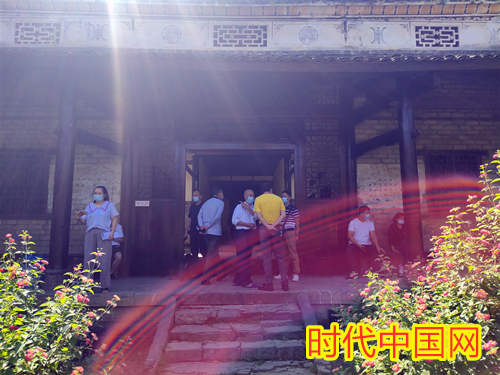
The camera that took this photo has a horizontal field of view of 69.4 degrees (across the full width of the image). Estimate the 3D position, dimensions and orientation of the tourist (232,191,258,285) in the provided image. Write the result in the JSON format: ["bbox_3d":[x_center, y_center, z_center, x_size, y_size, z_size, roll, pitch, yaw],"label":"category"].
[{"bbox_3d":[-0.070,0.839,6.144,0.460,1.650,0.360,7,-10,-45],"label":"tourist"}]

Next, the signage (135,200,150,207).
[{"bbox_3d":[-2.208,0.338,7.432,0.310,0.128,0.020,0,-7,-2],"label":"signage"}]

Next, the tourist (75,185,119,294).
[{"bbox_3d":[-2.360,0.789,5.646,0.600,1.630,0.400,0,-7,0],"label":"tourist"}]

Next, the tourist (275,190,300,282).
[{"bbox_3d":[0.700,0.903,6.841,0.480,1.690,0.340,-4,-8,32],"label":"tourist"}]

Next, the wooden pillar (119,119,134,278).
[{"bbox_3d":[-2.523,0.130,7.487,0.230,3.391,0.230,0,-7,-2],"label":"wooden pillar"}]

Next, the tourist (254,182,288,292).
[{"bbox_3d":[0.335,0.772,5.799,0.530,1.700,0.360,1,-7,-8],"label":"tourist"}]

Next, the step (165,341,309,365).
[{"bbox_3d":[-0.172,2.060,4.559,1.773,0.160,0.380,0,-7,-2],"label":"step"}]

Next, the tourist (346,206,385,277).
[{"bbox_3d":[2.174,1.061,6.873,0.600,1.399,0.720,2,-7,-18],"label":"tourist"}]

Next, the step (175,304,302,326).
[{"bbox_3d":[-0.160,1.809,5.170,1.750,0.180,0.420,0,-7,0],"label":"step"}]

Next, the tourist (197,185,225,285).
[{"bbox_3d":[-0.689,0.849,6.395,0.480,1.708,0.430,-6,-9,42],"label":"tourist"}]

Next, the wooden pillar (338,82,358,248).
[{"bbox_3d":[2.059,-0.223,7.528,0.250,4.102,0.250,0,-7,-2],"label":"wooden pillar"}]

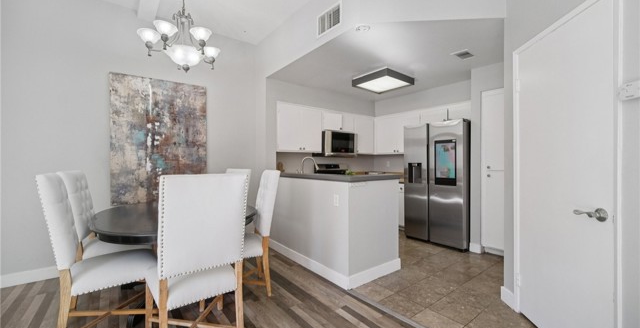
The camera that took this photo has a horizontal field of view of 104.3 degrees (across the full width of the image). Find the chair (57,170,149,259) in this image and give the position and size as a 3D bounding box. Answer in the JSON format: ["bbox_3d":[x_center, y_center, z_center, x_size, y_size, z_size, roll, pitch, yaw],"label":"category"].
[{"bbox_3d":[-1.887,0.620,2.290,0.635,1.100,0.500,0,0,-33],"label":"chair"}]

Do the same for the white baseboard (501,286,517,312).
[{"bbox_3d":[1.575,1.123,2.055,0.020,0.115,0.166,0,0,8],"label":"white baseboard"}]

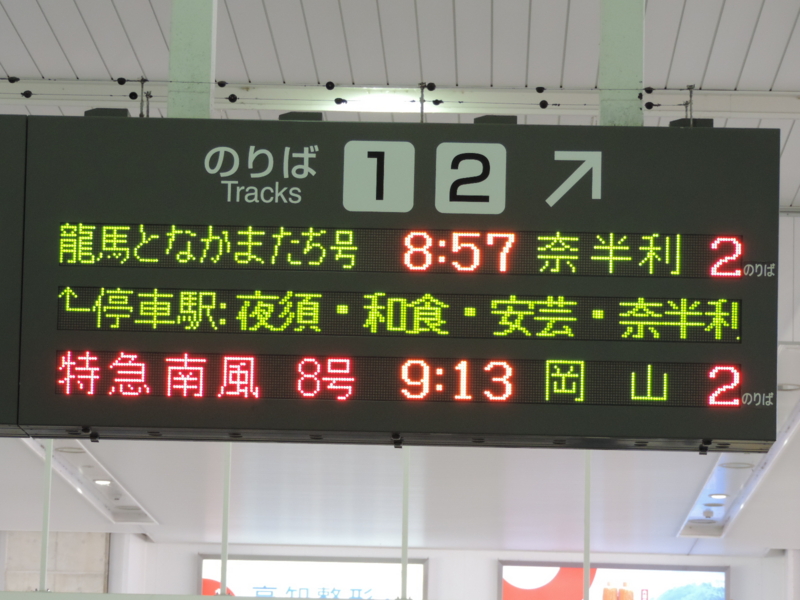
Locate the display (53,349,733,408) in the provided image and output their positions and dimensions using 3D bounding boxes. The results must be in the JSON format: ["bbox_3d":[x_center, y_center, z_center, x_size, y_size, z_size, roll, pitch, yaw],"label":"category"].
[{"bbox_3d":[-0.007,0.179,7.042,1.545,0.100,0.050,1,-5,1],"label":"display"}]

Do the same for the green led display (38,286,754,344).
[{"bbox_3d":[-0.004,0.035,7.054,1.545,0.100,0.050,1,-5,1],"label":"green led display"}]

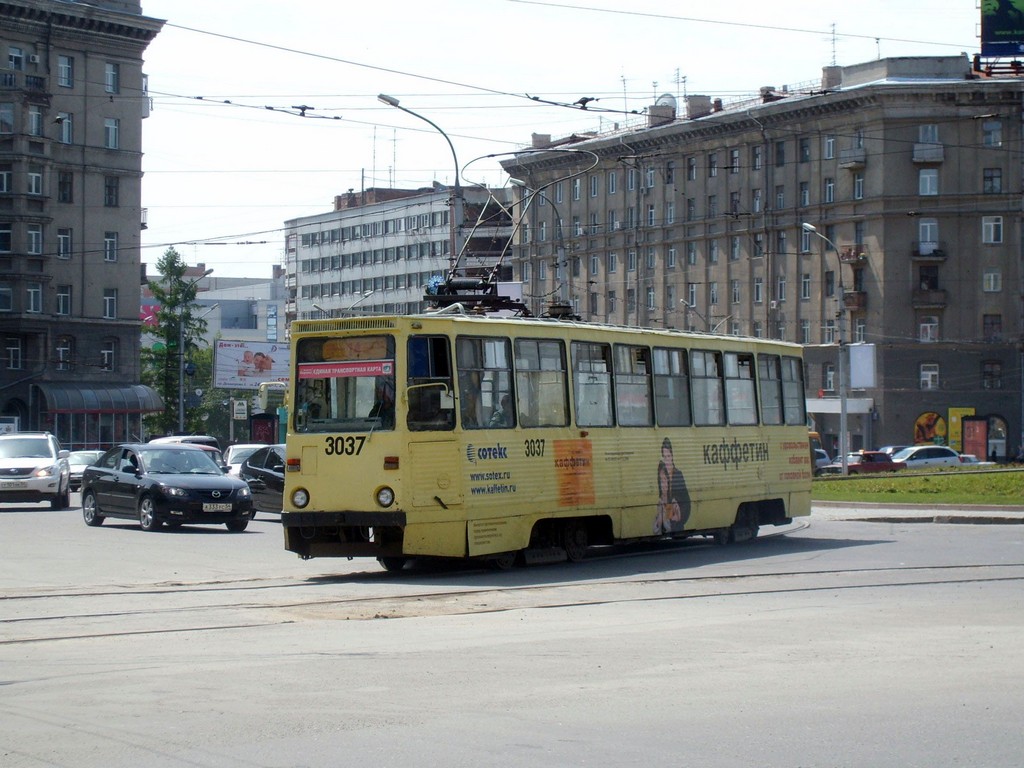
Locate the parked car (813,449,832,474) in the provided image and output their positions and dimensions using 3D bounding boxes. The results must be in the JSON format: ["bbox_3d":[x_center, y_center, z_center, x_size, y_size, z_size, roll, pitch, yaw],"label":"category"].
[{"bbox_3d":[14.400,4.200,125.000,4.250,1.500,1.720,0,-1,-20],"label":"parked car"}]

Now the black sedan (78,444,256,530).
[{"bbox_3d":[-5.980,1.765,41.400,1.760,1.465,4.490,1,-1,-31],"label":"black sedan"}]

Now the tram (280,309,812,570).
[{"bbox_3d":[1.244,0.846,34.834,2.550,3.180,14.850,-2,-1,26],"label":"tram"}]

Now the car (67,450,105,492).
[{"bbox_3d":[-14.300,2.870,79.500,1.680,1.420,4.300,0,-1,4],"label":"car"}]

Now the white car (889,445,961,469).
[{"bbox_3d":[18.900,3.680,113.000,4.400,1.520,1.760,1,-1,-23],"label":"white car"}]

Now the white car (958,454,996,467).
[{"bbox_3d":[26.100,4.860,140.000,4.200,1.420,1.660,-1,-1,38],"label":"white car"}]

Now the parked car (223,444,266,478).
[{"bbox_3d":[-5.780,2.180,55.500,1.700,1.460,4.300,0,-1,-13],"label":"parked car"}]

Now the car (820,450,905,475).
[{"bbox_3d":[15.900,3.790,108.000,4.130,1.450,1.630,1,-1,-33],"label":"car"}]

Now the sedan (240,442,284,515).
[{"bbox_3d":[-3.680,1.910,45.600,1.780,1.450,4.550,1,-1,-23],"label":"sedan"}]

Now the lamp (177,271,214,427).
[{"bbox_3d":[-15.369,-0.595,117.000,1.800,10.090,0.380,0,-1,0],"label":"lamp"}]

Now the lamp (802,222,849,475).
[{"bbox_3d":[12.570,-1.345,96.000,1.950,10.251,0.380,0,-1,0],"label":"lamp"}]

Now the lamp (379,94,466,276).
[{"bbox_3d":[-2.368,-2.221,62.000,2.300,10.643,0.380,0,-1,3],"label":"lamp"}]

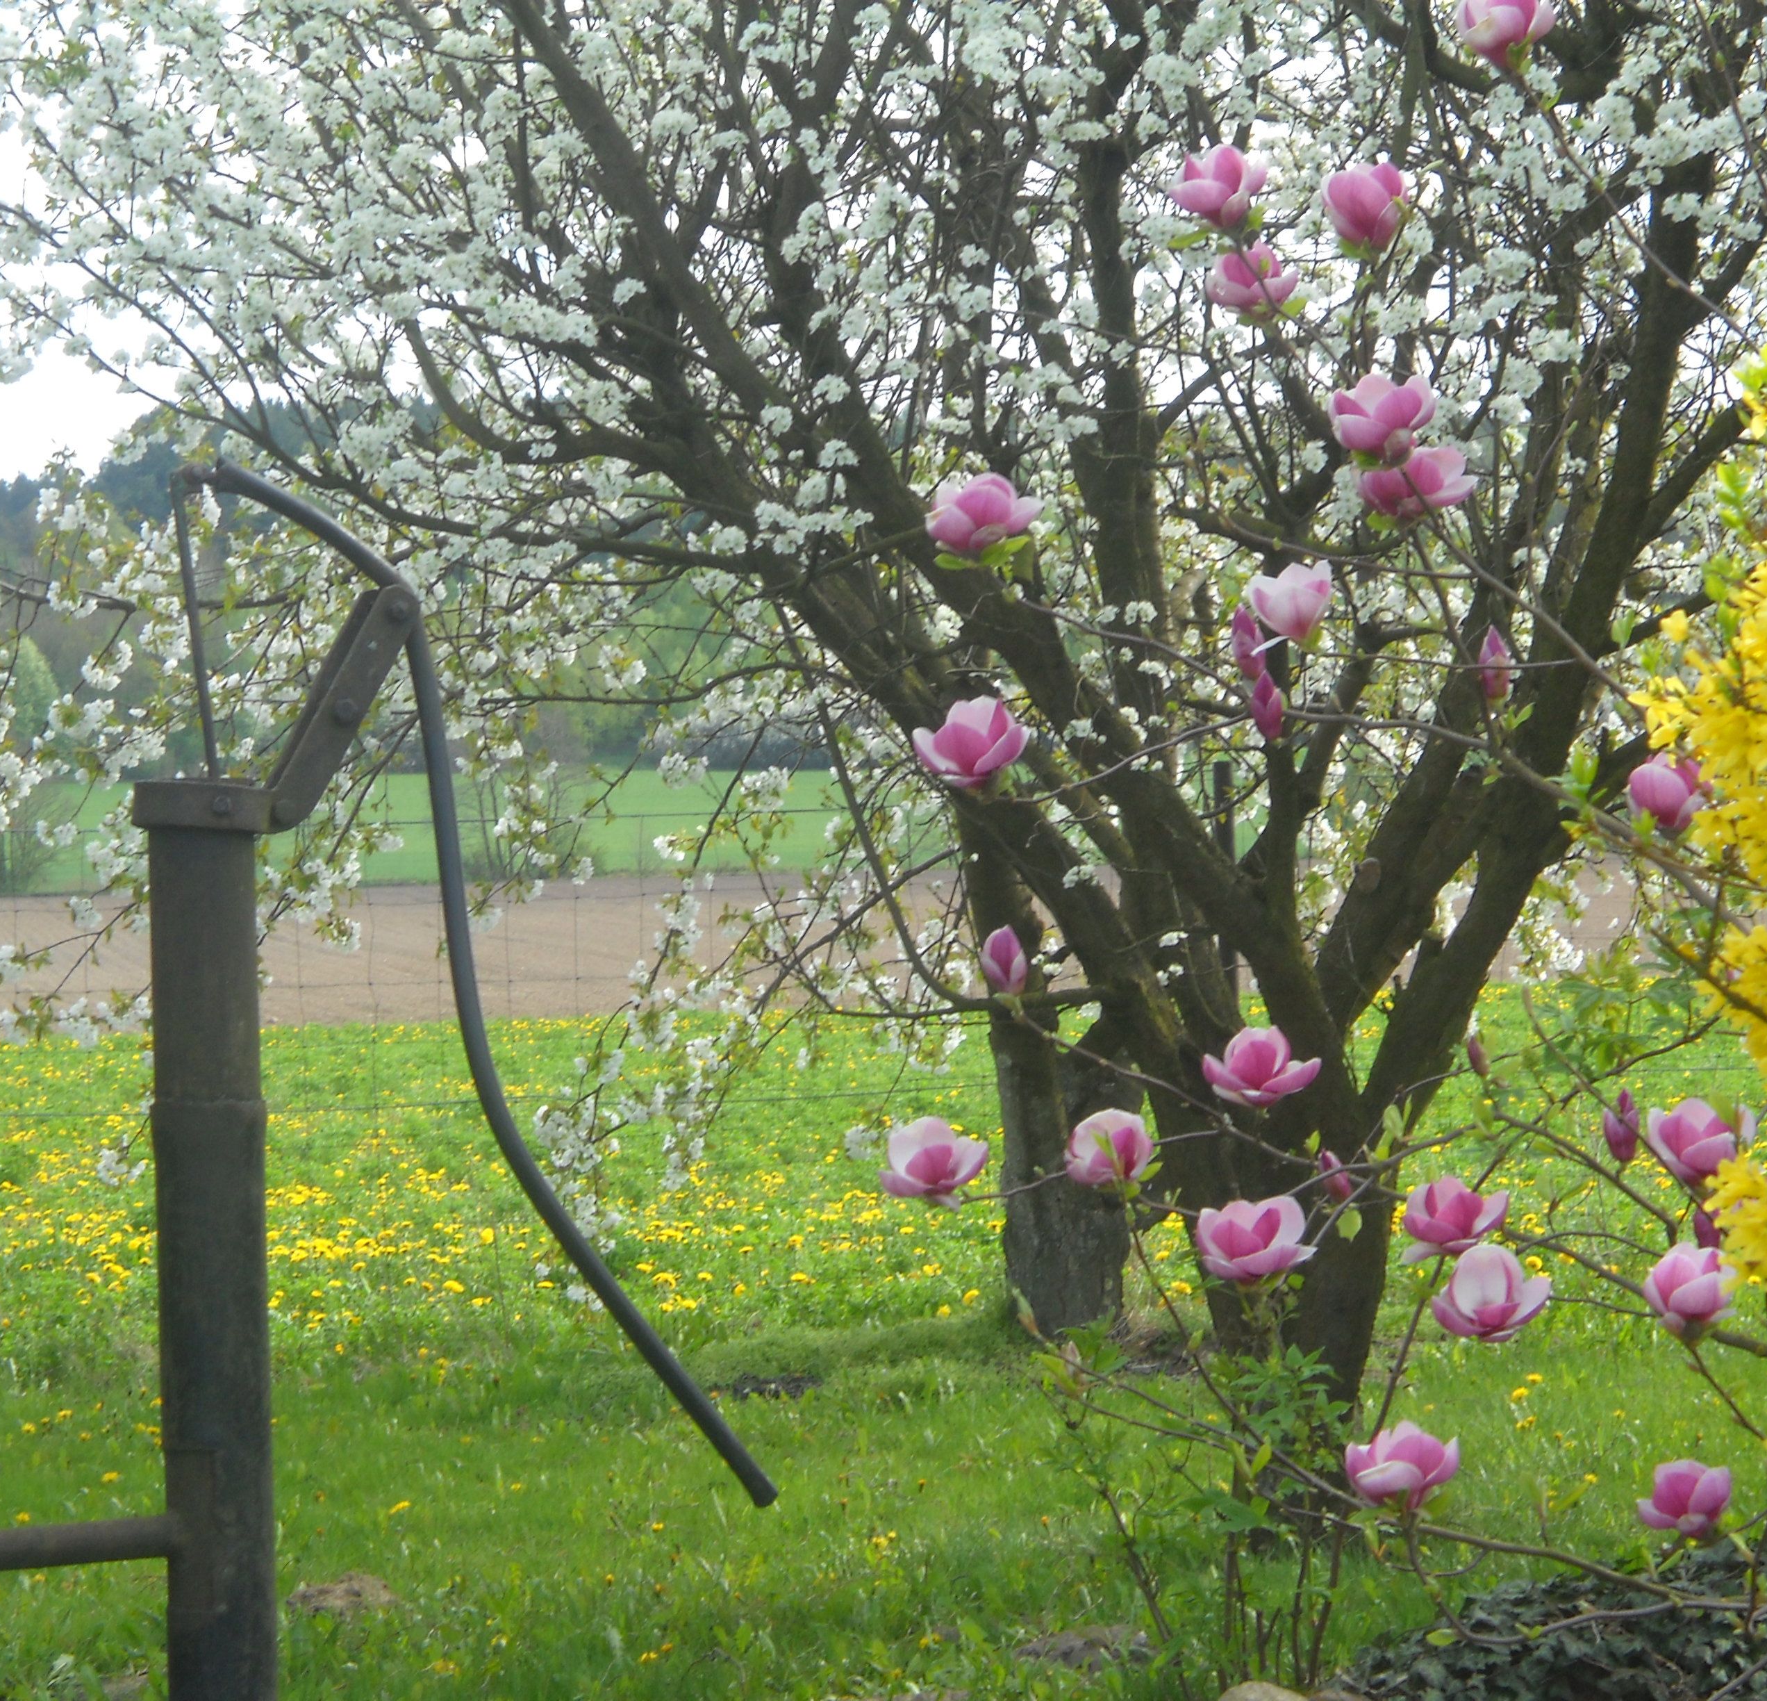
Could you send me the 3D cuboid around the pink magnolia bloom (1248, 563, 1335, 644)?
[{"bbox_3d":[0.416,-0.252,7.000,0.087,0.083,0.087,-5,3,0],"label":"pink magnolia bloom"}]

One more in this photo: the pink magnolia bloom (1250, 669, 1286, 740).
[{"bbox_3d":[0.391,-0.149,7.000,0.032,0.072,0.032,-3,0,0],"label":"pink magnolia bloom"}]

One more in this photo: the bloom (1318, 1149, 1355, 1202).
[{"bbox_3d":[0.462,0.331,7.000,0.025,0.056,0.025,-18,0,0],"label":"bloom"}]

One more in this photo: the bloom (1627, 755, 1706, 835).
[{"bbox_3d":[0.788,-0.056,6.900,0.082,0.082,0.082,-6,6,0],"label":"bloom"}]

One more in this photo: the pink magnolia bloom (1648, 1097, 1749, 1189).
[{"bbox_3d":[0.817,0.293,6.900,0.107,0.089,0.107,-5,6,0],"label":"pink magnolia bloom"}]

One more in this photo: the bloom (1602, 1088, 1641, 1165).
[{"bbox_3d":[0.751,0.281,7.000,0.038,0.078,0.038,0,0,0],"label":"bloom"}]

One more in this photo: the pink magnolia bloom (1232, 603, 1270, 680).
[{"bbox_3d":[0.373,-0.213,7.000,0.032,0.078,0.032,-10,0,0],"label":"pink magnolia bloom"}]

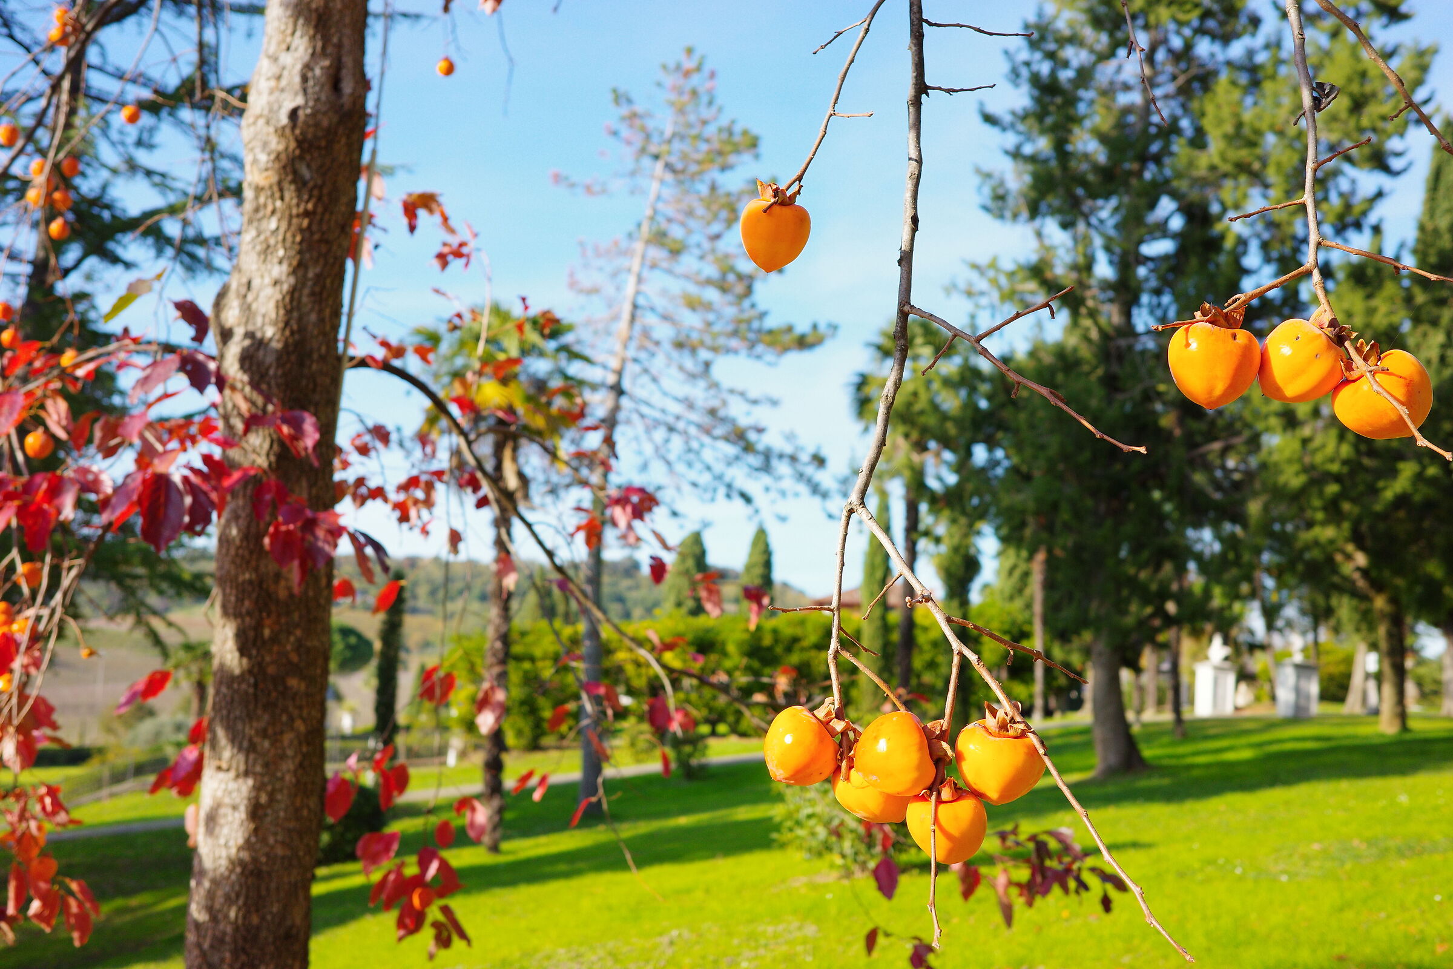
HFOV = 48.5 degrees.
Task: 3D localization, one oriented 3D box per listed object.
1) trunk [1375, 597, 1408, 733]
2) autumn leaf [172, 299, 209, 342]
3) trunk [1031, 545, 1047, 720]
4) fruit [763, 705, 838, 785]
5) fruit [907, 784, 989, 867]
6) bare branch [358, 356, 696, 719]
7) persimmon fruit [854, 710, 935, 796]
[{"bbox_3d":[11.126,3.020,27.000,0.460,2.300,0.460,0,-5,0],"label":"trunk"},{"bbox_3d":[-0.945,-0.287,2.850,0.047,0.095,0.045,-30,-6,0],"label":"autumn leaf"},{"bbox_3d":[7.006,3.299,36.197,0.293,3.905,0.293,-1,-6,11],"label":"trunk"},{"bbox_3d":[0.065,0.227,1.410,0.067,0.067,0.067,43,-12,0],"label":"fruit"},{"bbox_3d":[0.185,0.286,1.360,0.067,0.070,0.067,1,17,8],"label":"fruit"},{"bbox_3d":[-0.356,0.101,2.950,0.600,0.640,0.300,0,-5,0],"label":"bare branch"},{"bbox_3d":[0.145,0.231,1.385,0.071,0.070,0.070,-42,0,-21],"label":"persimmon fruit"}]

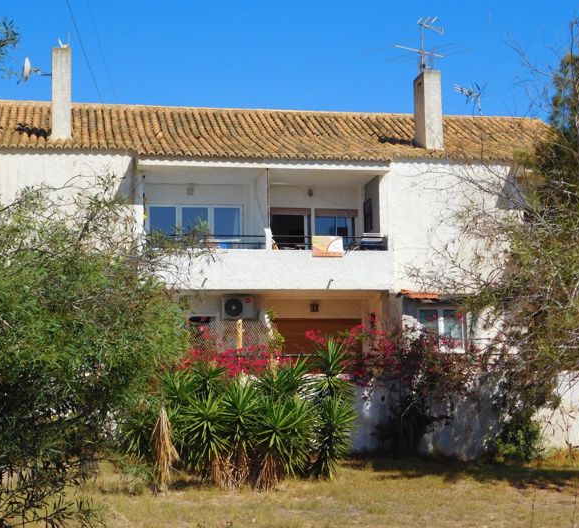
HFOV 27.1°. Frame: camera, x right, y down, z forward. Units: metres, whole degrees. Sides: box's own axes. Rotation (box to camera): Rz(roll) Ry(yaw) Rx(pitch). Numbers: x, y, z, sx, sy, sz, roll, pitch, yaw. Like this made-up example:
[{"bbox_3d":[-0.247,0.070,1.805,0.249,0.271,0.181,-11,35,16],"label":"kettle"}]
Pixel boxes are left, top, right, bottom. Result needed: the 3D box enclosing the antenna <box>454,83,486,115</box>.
[{"bbox_3d":[5.294,-4.868,35.323,0.600,0.920,1.200,-5,-7,39],"label":"antenna"}]

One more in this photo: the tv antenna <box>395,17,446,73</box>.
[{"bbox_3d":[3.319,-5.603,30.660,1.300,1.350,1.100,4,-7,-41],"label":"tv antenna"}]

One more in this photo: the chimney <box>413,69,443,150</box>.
[{"bbox_3d":[3.538,-3.791,30.534,0.450,1.970,0.820,0,-6,-12],"label":"chimney"}]

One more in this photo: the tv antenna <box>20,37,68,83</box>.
[{"bbox_3d":[-5.843,-4.857,28.525,1.100,1.100,0.650,1,-6,-23],"label":"tv antenna"}]

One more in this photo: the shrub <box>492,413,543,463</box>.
[{"bbox_3d":[4.405,3.306,23.213,0.900,0.930,0.800,0,-6,-12],"label":"shrub"}]

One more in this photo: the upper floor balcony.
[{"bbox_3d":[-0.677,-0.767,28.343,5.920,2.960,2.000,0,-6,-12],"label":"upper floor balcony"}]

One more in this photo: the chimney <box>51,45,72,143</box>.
[{"bbox_3d":[-5.421,-3.955,28.576,0.445,2.220,0.800,0,-6,-12],"label":"chimney"}]

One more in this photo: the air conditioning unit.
[{"bbox_3d":[-1.170,1.036,28.364,0.780,0.560,0.300,0,-6,-12],"label":"air conditioning unit"}]

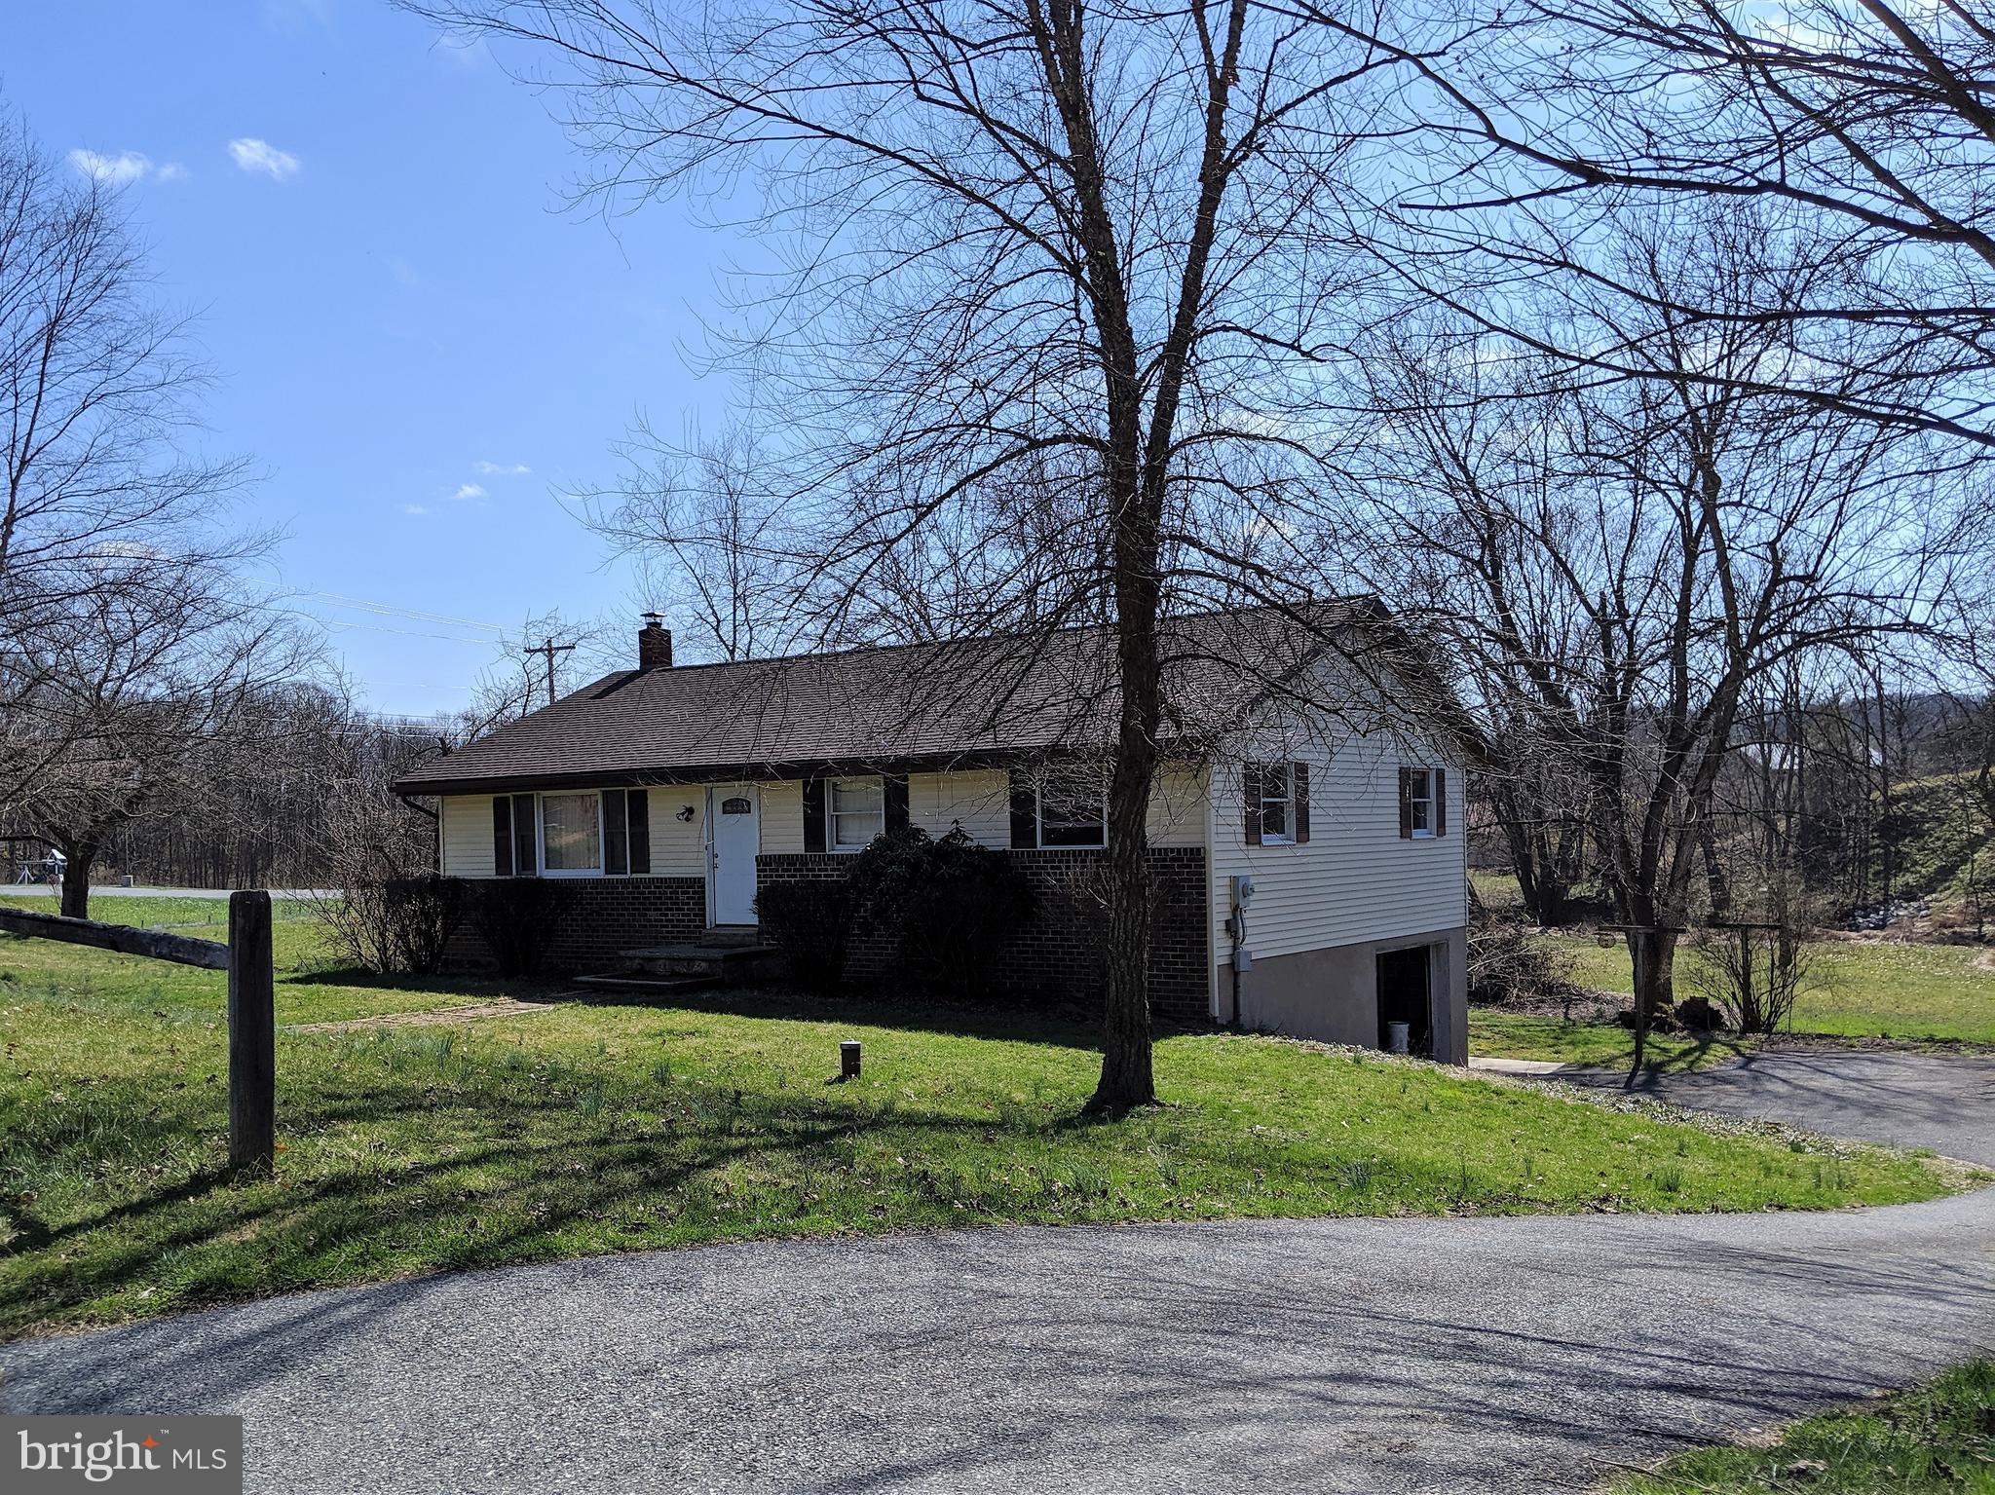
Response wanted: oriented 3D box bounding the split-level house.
[{"bbox_3d":[-1.205,1.530,25.833,16.020,7.210,9.130,-3,-4,37],"label":"split-level house"}]

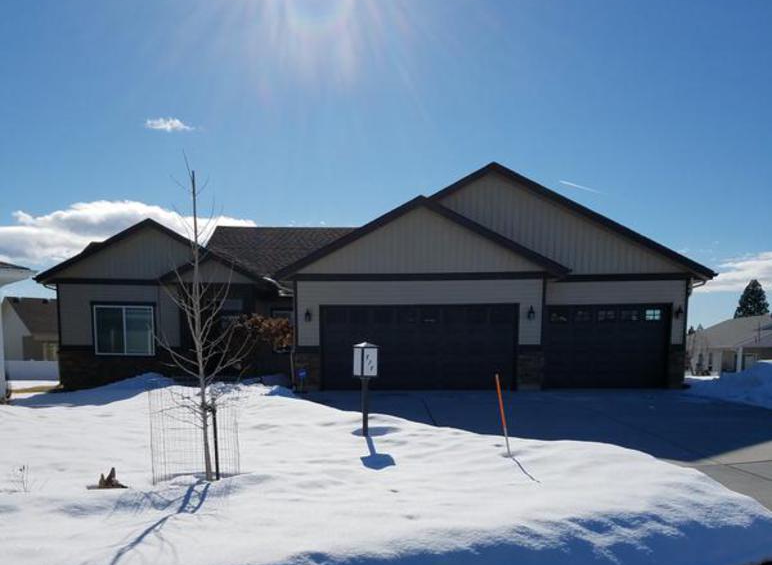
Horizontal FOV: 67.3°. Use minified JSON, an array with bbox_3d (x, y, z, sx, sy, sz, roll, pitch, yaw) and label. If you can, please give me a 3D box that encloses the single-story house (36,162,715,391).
[{"bbox_3d":[-0.400,0.340,20.500,17.600,5.800,12.500,0,-5,0],"label":"single-story house"}]

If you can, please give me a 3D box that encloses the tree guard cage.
[{"bbox_3d":[-1.710,1.340,5.200,0.800,0.920,0.800,0,-5,0],"label":"tree guard cage"}]

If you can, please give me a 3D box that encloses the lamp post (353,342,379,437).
[{"bbox_3d":[-0.250,1.330,7.100,0.250,1.200,0.250,3,-6,-30],"label":"lamp post"}]

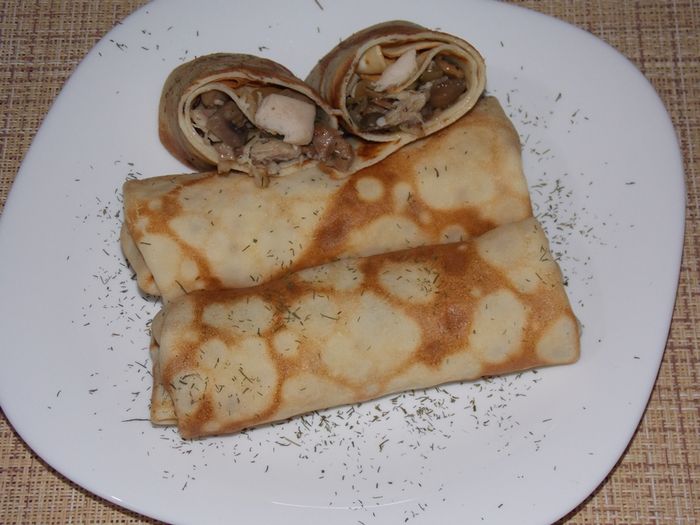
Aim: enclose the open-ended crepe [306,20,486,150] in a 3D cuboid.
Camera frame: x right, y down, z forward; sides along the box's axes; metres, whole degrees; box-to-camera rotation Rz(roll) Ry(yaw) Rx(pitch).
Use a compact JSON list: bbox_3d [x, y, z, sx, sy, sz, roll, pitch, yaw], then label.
[{"bbox_3d":[0.015,-0.074,0.624,0.058,0.038,0.066,-21,18,-9],"label":"open-ended crepe"}]

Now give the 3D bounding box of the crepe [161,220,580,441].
[{"bbox_3d":[0.005,0.025,0.580,0.153,0.031,0.054,-12,58,-5],"label":"crepe"}]

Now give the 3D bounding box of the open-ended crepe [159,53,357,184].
[{"bbox_3d":[-0.041,-0.060,0.614,0.062,0.037,0.066,5,16,-16],"label":"open-ended crepe"}]

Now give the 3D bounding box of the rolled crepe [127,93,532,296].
[{"bbox_3d":[-0.010,-0.022,0.609,0.150,0.032,0.056,-13,58,-5],"label":"rolled crepe"}]

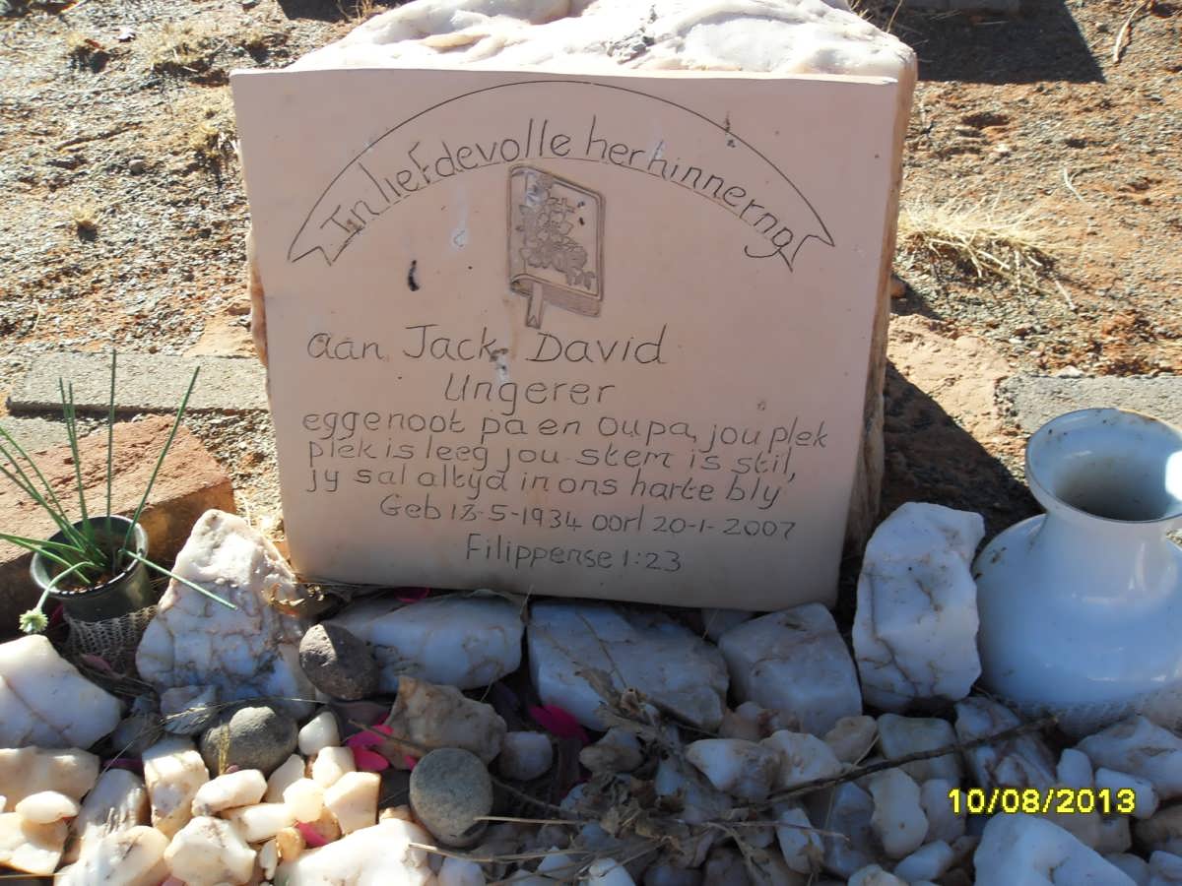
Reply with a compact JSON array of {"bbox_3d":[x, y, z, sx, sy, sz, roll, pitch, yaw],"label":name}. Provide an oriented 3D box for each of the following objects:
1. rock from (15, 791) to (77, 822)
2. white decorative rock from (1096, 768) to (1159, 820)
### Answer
[{"bbox_3d":[-0.410,0.274,0.900,0.048,0.021,0.028,0,38,0],"label":"rock"},{"bbox_3d":[0.418,0.274,0.932,0.052,0.026,0.029,20,42,23],"label":"white decorative rock"}]

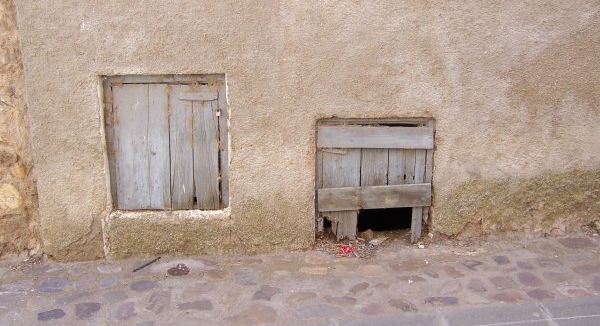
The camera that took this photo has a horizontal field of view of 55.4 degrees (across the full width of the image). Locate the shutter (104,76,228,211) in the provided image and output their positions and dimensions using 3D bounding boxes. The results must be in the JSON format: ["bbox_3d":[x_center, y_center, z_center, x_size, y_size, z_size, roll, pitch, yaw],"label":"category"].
[{"bbox_3d":[-0.898,-0.133,3.905,0.822,0.924,0.080,0,11,-3],"label":"shutter"}]

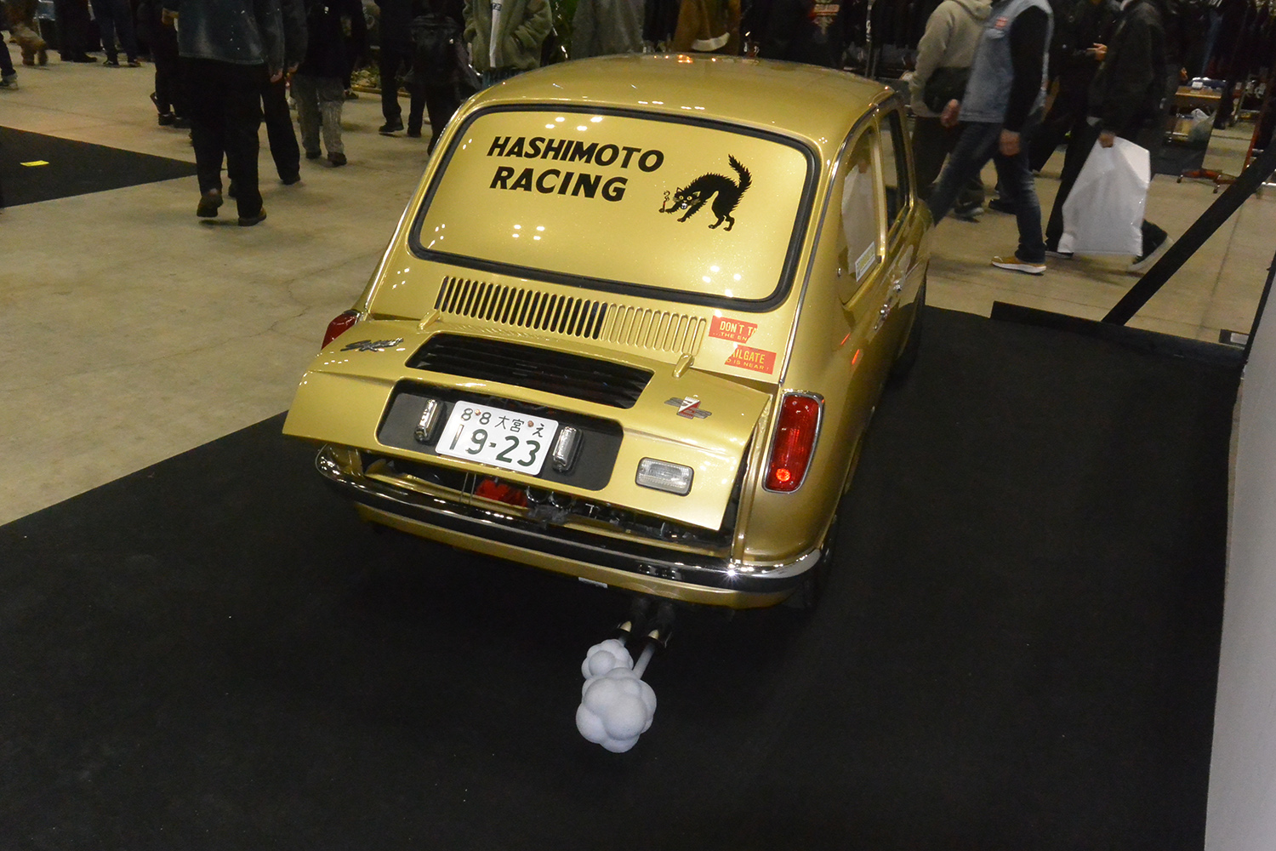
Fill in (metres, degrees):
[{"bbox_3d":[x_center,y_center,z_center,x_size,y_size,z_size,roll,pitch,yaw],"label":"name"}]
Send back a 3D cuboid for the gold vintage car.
[{"bbox_3d":[0.244,-0.555,3.455,1.300,1.320,3.040,11,25,17],"label":"gold vintage car"}]

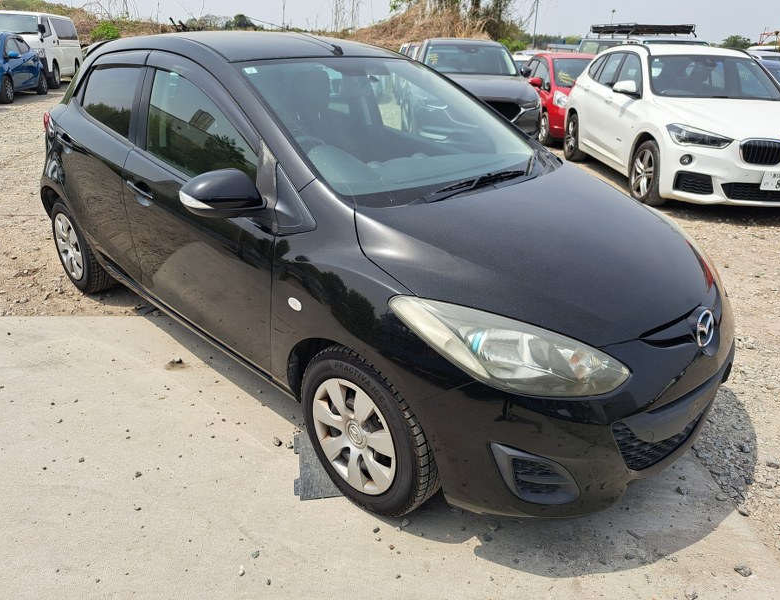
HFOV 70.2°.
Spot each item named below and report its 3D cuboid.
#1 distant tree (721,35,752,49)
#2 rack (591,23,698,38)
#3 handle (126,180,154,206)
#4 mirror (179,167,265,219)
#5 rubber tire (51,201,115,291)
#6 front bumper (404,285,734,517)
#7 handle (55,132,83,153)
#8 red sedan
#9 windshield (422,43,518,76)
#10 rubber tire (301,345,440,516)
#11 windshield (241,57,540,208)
[{"bbox_3d":[36.912,-26.167,58.945,3.600,4.200,3.600,2,24,0],"label":"distant tree"},{"bbox_3d":[5.693,-6.155,12.717,1.350,0.300,2.400,0,24,-4],"label":"rack"},{"bbox_3d":[-1.079,-0.453,2.379,0.230,0.075,0.055,23,31,38],"label":"handle"},{"bbox_3d":[-0.523,-0.348,1.797,0.175,0.175,0.240,23,31,38],"label":"mirror"},{"bbox_3d":[-1.860,-0.345,3.383,0.580,0.575,0.180,23,31,38],"label":"rubber tire"},{"bbox_3d":[0.816,0.230,1.967,0.570,0.520,1.680,23,31,38],"label":"front bumper"},{"bbox_3d":[-1.657,-0.799,2.850,0.230,0.075,0.055,23,31,38],"label":"handle"},{"bbox_3d":[3.575,-4.006,10.944,1.700,1.520,3.900,0,24,-4],"label":"red sedan"},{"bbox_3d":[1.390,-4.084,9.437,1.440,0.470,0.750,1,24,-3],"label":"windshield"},{"bbox_3d":[-0.058,0.409,1.839,0.580,0.575,0.180,23,31,38],"label":"rubber tire"},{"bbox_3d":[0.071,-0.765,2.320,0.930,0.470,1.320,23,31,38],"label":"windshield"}]

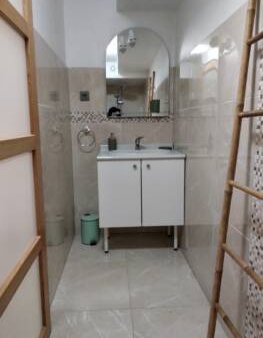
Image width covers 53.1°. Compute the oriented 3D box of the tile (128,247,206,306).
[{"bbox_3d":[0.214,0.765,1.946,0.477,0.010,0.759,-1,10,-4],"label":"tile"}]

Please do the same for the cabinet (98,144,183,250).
[{"bbox_3d":[0.070,0.259,2.349,0.700,0.852,0.454,-1,10,-4],"label":"cabinet"}]

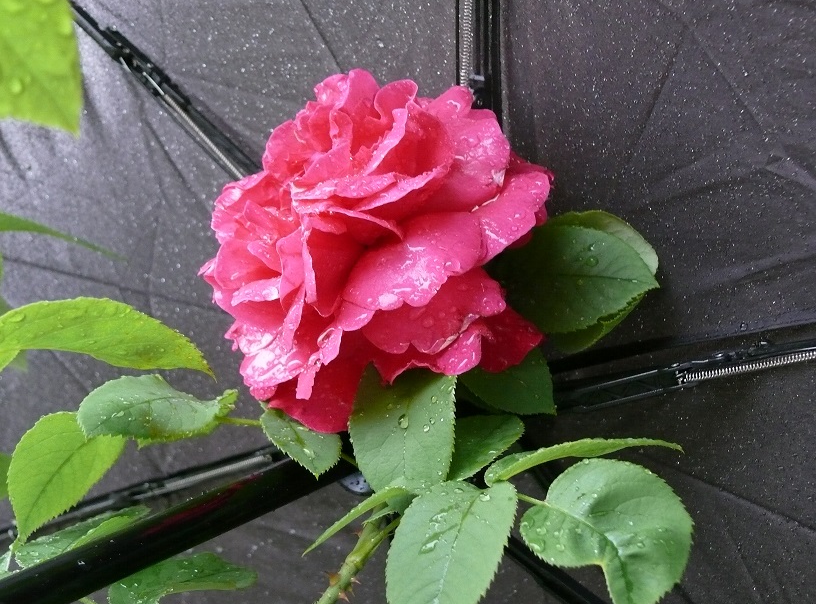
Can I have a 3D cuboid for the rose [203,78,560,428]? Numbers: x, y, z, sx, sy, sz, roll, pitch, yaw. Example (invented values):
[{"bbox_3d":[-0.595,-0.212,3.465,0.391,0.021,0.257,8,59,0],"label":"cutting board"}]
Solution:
[{"bbox_3d":[-0.009,-0.015,0.372,0.104,0.078,0.104,0,59,30],"label":"rose"}]

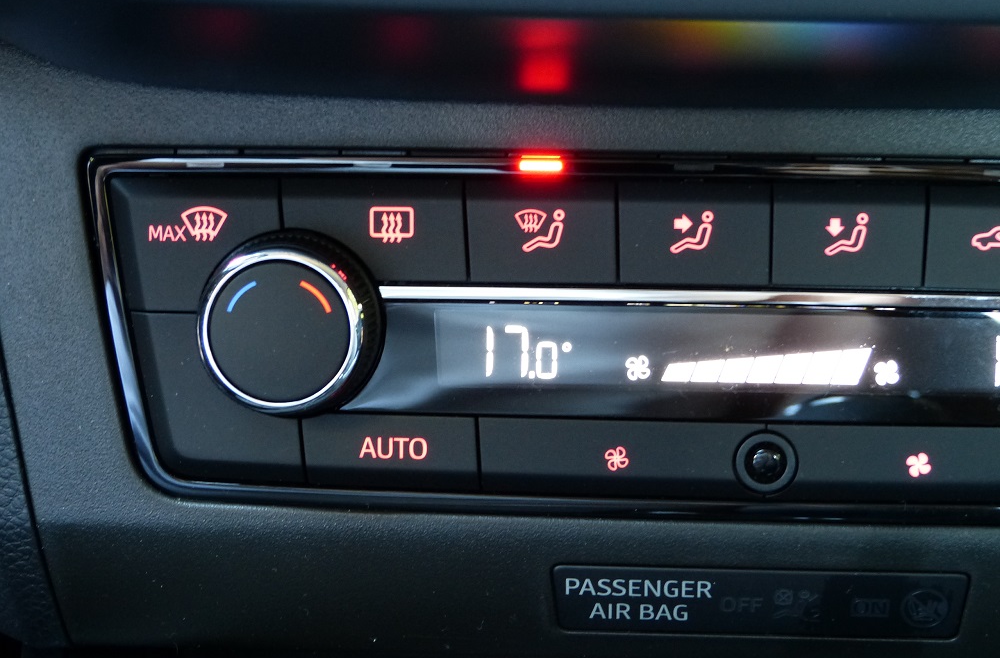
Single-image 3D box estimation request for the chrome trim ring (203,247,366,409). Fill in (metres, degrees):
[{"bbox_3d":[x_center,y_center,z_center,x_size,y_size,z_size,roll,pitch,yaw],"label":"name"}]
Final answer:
[{"bbox_3d":[-0.035,0.000,0.382,0.027,0.027,0.004,1,6,3],"label":"chrome trim ring"}]

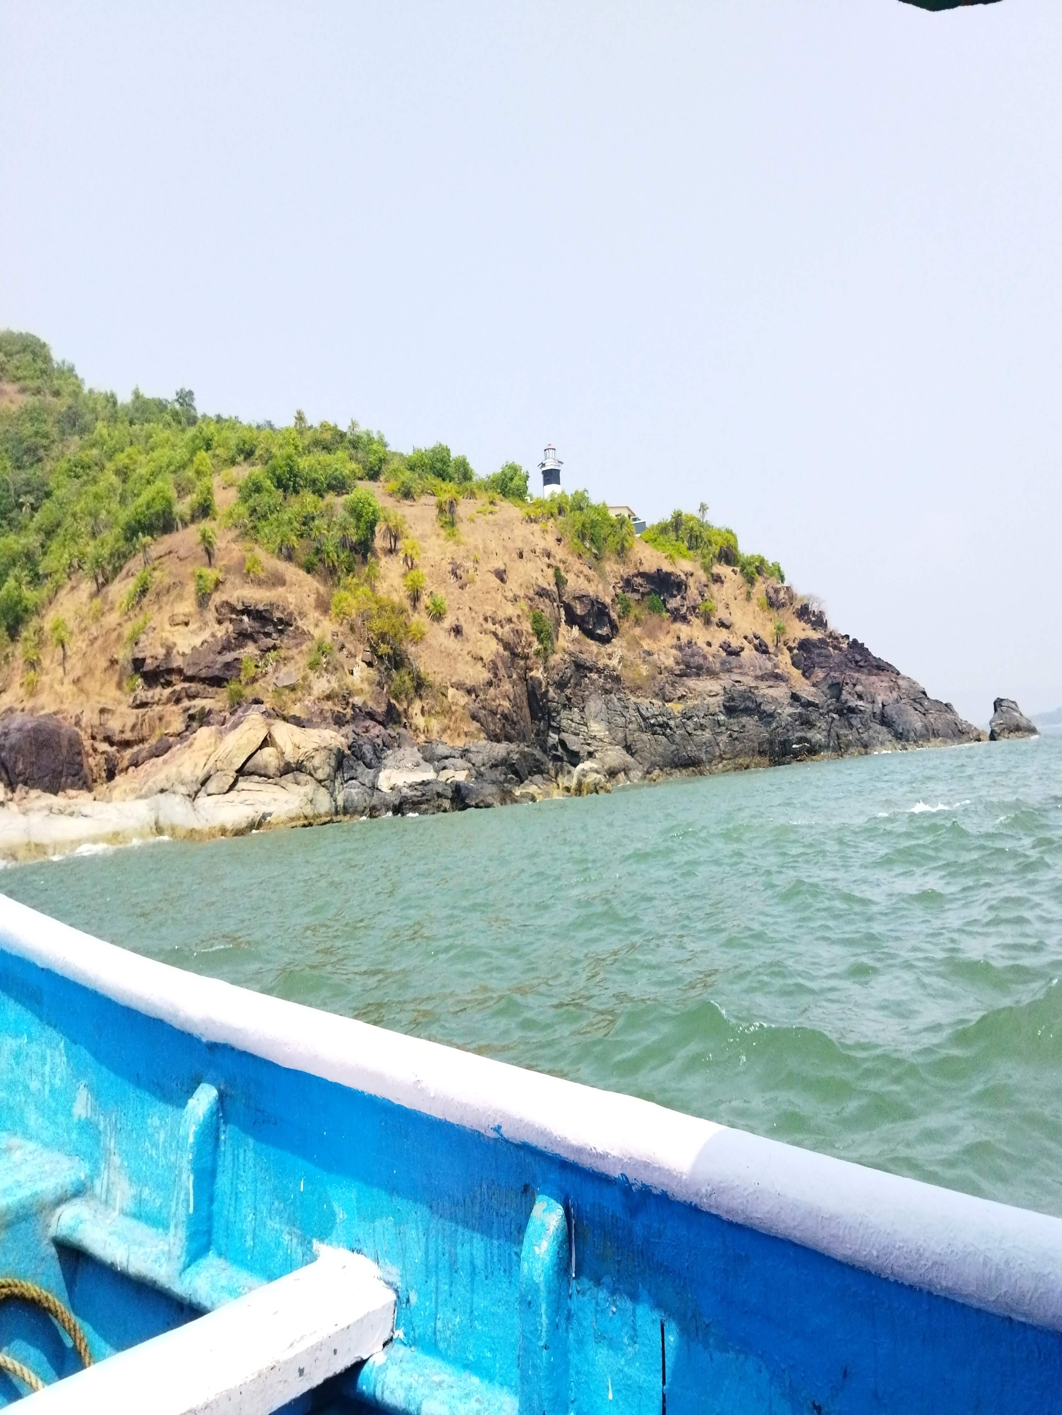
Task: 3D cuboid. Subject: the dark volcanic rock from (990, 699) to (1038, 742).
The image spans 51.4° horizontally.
[{"bbox_3d":[58.190,1.470,133.000,5.300,4.700,4.600,-8,-4,23],"label":"dark volcanic rock"}]

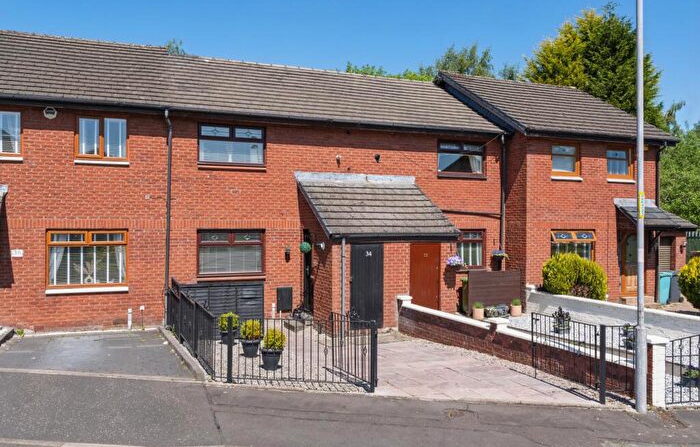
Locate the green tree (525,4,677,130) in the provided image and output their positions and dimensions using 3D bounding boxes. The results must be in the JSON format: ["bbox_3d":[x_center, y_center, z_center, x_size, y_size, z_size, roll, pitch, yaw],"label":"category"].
[{"bbox_3d":[12.881,-4.315,30.052,7.800,13.700,7.500,0,-1,-23],"label":"green tree"}]

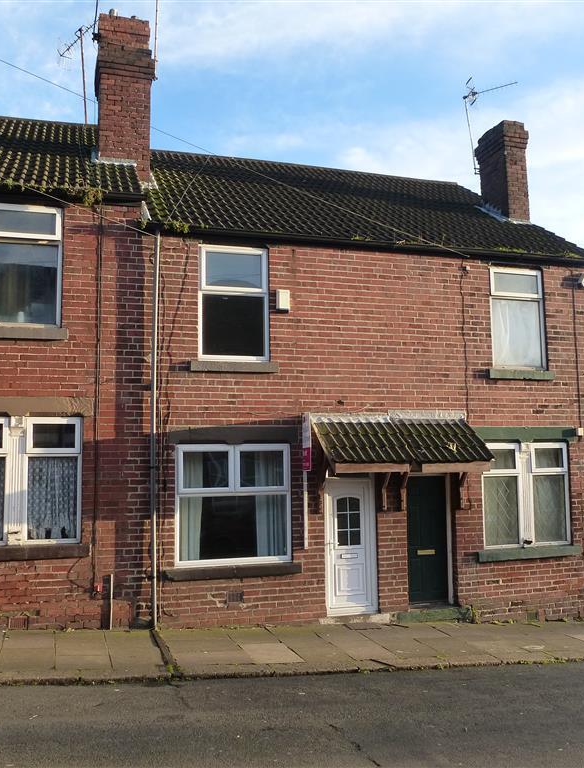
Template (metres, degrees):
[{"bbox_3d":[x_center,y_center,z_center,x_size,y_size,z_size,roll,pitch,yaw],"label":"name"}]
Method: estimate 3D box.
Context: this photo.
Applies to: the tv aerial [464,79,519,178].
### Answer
[{"bbox_3d":[4.015,-5.269,14.284,1.057,2.028,0.401,-2,-6,16],"label":"tv aerial"}]

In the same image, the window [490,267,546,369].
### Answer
[{"bbox_3d":[3.657,-1.043,11.506,0.972,1.637,0.086,1,-6,-16],"label":"window"}]

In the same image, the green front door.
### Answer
[{"bbox_3d":[2.056,2.365,10.792,0.726,1.917,0.048,1,-6,-16],"label":"green front door"}]

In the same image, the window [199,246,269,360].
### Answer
[{"bbox_3d":[-0.833,-1.147,10.177,0.995,1.632,0.086,1,-6,-16],"label":"window"}]

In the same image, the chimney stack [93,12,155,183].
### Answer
[{"bbox_3d":[-2.798,-4.613,11.999,0.907,2.776,0.955,1,-6,-14],"label":"chimney stack"}]

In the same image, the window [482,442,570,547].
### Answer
[{"bbox_3d":[3.700,1.747,11.245,1.554,1.611,0.096,1,-6,-16],"label":"window"}]

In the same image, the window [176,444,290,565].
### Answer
[{"bbox_3d":[-0.798,1.675,9.905,1.602,1.627,0.086,1,-6,-16],"label":"window"}]

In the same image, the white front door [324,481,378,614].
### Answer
[{"bbox_3d":[0.862,2.347,10.325,0.790,1.955,0.076,1,-6,-16],"label":"white front door"}]

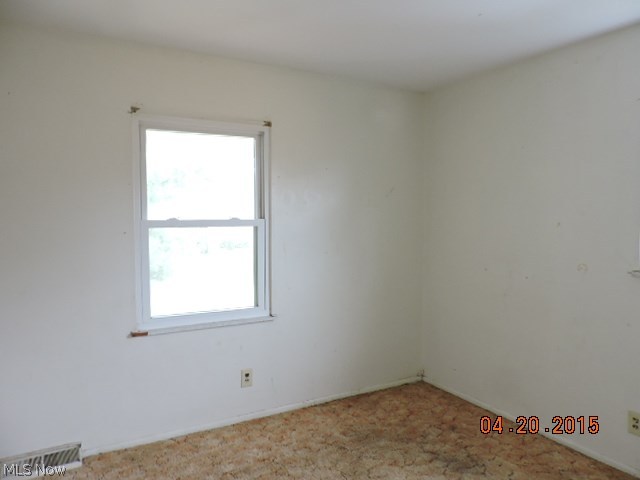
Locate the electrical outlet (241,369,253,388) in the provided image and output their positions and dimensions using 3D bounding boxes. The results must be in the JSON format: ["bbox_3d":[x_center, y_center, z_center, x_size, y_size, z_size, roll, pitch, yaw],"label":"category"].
[{"bbox_3d":[-0.492,0.936,2.995,0.077,0.121,0.011,-2,4,-29],"label":"electrical outlet"}]

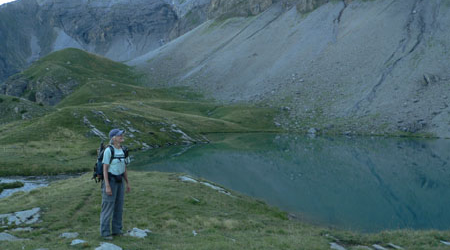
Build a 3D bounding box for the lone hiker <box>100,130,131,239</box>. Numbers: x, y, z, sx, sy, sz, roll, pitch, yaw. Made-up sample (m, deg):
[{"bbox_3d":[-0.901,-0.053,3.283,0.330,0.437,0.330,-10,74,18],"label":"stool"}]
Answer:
[{"bbox_3d":[-1.720,0.926,7.350,0.370,1.720,0.520,1,0,34],"label":"lone hiker"}]

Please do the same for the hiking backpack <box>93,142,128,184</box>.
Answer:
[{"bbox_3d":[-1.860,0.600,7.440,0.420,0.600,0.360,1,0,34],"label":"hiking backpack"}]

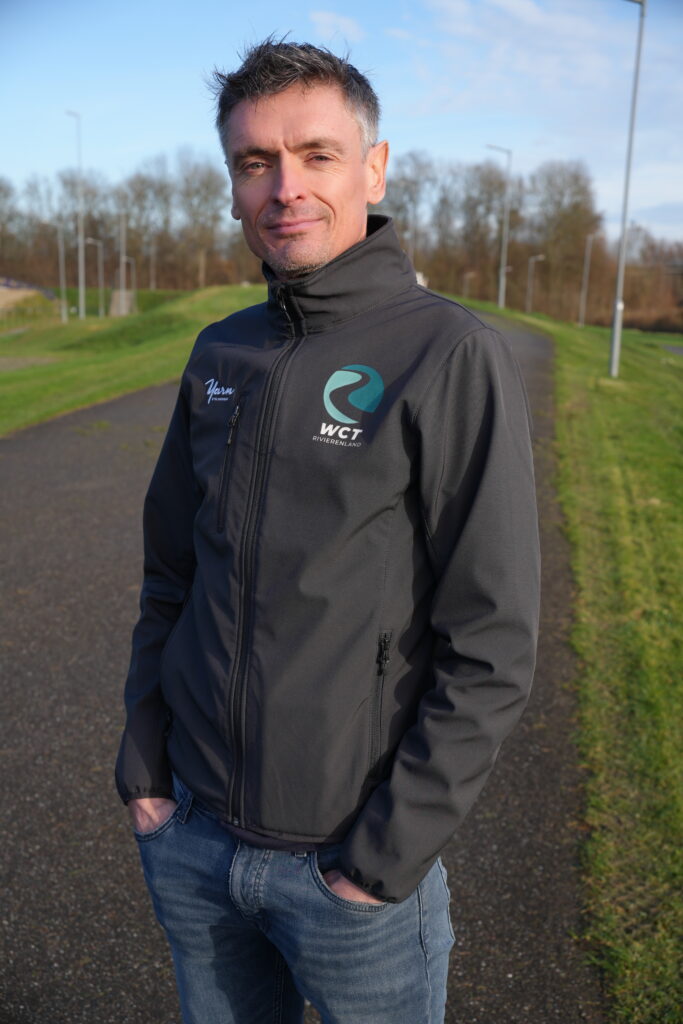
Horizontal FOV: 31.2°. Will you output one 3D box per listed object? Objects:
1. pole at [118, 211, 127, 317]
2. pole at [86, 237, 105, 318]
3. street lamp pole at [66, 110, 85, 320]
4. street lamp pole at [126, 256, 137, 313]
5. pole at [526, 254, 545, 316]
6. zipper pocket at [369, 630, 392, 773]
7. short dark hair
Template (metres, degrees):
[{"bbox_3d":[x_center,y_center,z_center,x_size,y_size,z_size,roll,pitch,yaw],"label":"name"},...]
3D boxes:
[{"bbox_3d":[-12.433,-14.041,69.236,0.200,6.000,0.900,7,13,26],"label":"pole"},{"bbox_3d":[-18.754,-17.787,93.232,1.100,6.000,0.220,-2,12,-17],"label":"pole"},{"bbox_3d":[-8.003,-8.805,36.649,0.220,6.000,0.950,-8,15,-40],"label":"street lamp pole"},{"bbox_3d":[-22.564,-24.161,130.794,1.100,6.000,0.220,-1,12,-11],"label":"street lamp pole"},{"bbox_3d":[20.100,-23.443,126.467,1.200,6.000,0.220,1,11,0],"label":"pole"},{"bbox_3d":[0.040,0.198,1.260,0.020,0.158,0.014,3,11,-6],"label":"zipper pocket"},{"bbox_3d":[-0.048,-0.426,1.321,0.175,0.160,0.200,1,12,16],"label":"short dark hair"}]

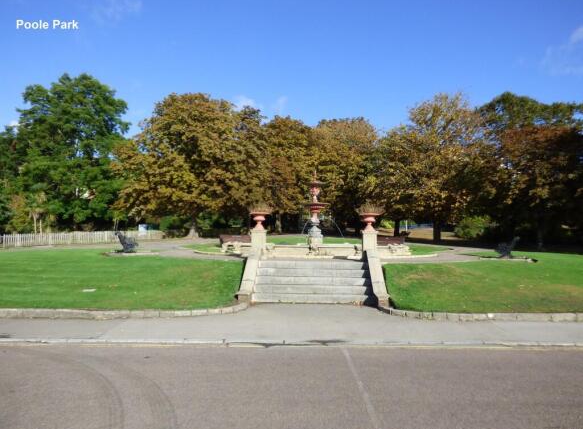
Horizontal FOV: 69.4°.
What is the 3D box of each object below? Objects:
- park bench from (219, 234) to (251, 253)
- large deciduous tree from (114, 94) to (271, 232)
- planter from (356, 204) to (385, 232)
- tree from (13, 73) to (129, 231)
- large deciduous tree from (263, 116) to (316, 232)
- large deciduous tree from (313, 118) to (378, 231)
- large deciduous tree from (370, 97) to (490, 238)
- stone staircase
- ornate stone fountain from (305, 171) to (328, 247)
[{"bbox_3d":[-2.219,1.171,17.300,1.550,0.760,0.620,1,-2,-10],"label":"park bench"},{"bbox_3d":[-8.277,-4.056,34.500,12.700,11.800,11.500,1,-1,0],"label":"large deciduous tree"},{"bbox_3d":[2.289,0.116,12.200,0.790,0.810,0.790,1,-1,0],"label":"planter"},{"bbox_3d":[-20.998,-5.701,40.000,10.800,15.500,10.300,1,-1,0],"label":"tree"},{"bbox_3d":[-0.499,-3.891,42.000,7.200,11.700,7.200,1,-1,0],"label":"large deciduous tree"},{"bbox_3d":[5.515,-3.983,43.000,7.400,11.700,7.200,1,-1,0],"label":"large deciduous tree"},{"bbox_3d":[10.808,-3.628,32.500,9.400,11.500,9.000,1,-1,0],"label":"large deciduous tree"},{"bbox_3d":[0.592,1.655,10.609,2.920,0.830,1.820,0,-1,3],"label":"stone staircase"},{"bbox_3d":[0.956,-0.134,16.100,0.940,2.930,0.940,1,-1,0],"label":"ornate stone fountain"}]

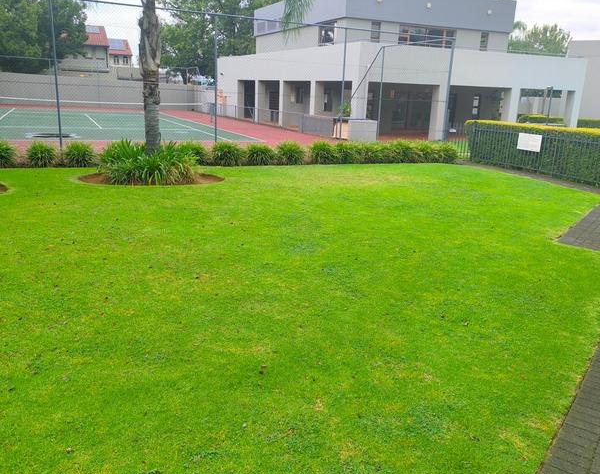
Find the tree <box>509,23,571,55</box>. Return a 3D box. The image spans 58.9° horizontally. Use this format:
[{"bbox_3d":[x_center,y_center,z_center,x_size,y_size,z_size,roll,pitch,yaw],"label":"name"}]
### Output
[{"bbox_3d":[15.494,-10.683,35.346,5.000,6.460,4.800,8,16,21],"label":"tree"}]

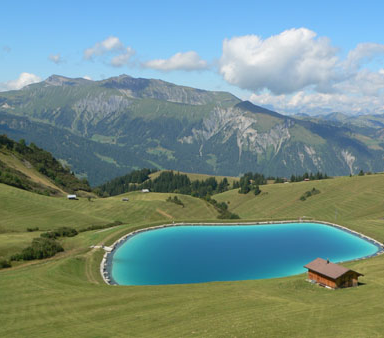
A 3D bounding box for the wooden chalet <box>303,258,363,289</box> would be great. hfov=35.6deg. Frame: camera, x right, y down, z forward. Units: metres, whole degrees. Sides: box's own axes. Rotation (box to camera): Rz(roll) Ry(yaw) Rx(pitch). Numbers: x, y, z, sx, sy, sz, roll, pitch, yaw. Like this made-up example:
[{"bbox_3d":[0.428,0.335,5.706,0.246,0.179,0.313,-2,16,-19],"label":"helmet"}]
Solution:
[{"bbox_3d":[33.006,24.255,140.039,8.141,4.747,11.912,-2,5,-25],"label":"wooden chalet"}]

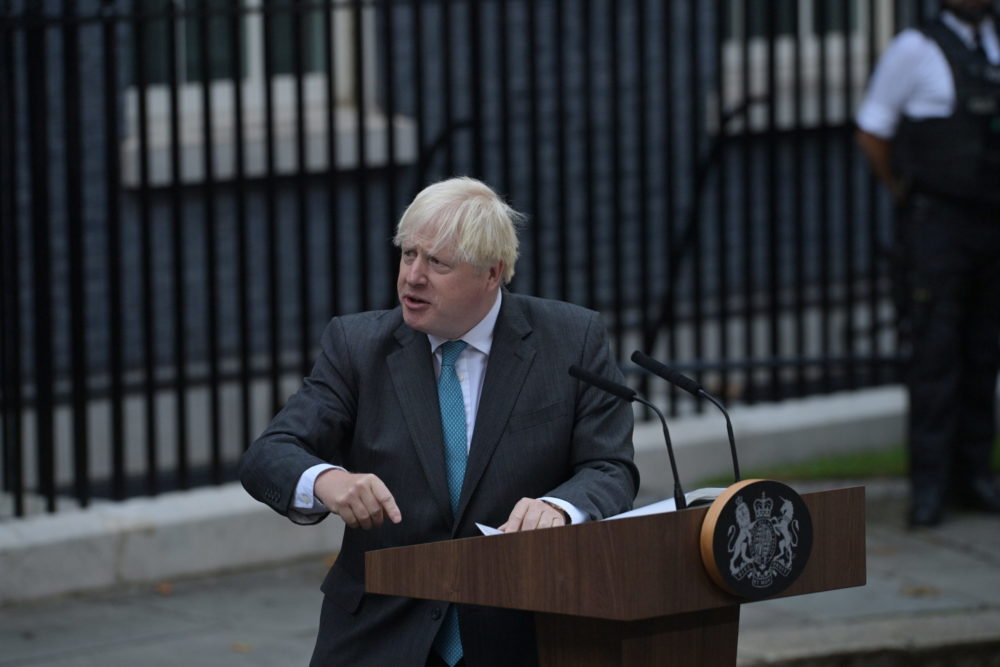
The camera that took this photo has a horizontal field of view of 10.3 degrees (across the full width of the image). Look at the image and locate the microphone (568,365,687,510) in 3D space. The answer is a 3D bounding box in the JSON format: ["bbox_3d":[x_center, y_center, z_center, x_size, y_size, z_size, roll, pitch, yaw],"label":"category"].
[{"bbox_3d":[0.203,0.169,8.927,0.022,0.211,0.298,-7,10,-37],"label":"microphone"}]

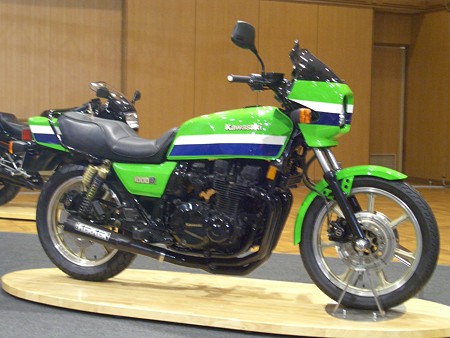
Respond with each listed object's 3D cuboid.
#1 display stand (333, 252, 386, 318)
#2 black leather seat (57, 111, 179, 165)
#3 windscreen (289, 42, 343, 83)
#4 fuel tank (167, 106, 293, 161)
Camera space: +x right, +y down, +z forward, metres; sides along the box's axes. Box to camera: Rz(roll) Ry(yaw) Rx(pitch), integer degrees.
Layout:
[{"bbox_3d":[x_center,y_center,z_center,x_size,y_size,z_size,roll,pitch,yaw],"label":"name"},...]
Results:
[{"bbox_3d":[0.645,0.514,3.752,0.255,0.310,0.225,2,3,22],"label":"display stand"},{"bbox_3d":[-0.550,-0.171,4.263,0.720,0.253,0.270,2,3,22],"label":"black leather seat"},{"bbox_3d":[0.464,-0.489,3.839,0.225,0.170,0.360,2,3,22],"label":"windscreen"},{"bbox_3d":[0.059,-0.180,4.017,0.663,0.270,0.310,2,3,22],"label":"fuel tank"}]

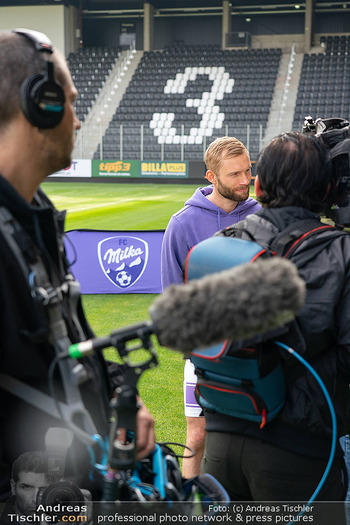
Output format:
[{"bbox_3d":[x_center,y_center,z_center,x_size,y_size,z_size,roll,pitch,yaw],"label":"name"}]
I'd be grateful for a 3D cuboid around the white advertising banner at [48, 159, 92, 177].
[{"bbox_3d":[-6.647,-5.829,46.816,3.100,1.050,0.100,2,8,8],"label":"white advertising banner"}]

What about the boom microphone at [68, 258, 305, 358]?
[{"bbox_3d":[0.030,0.090,1.270,0.420,0.115,0.112,-14,13,-19],"label":"boom microphone"}]

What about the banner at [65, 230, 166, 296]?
[{"bbox_3d":[-0.654,-0.015,9.292,1.600,0.778,0.300,0,8,-3],"label":"banner"}]

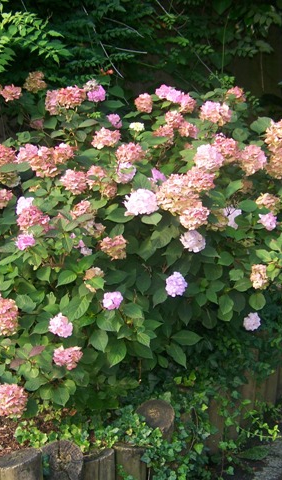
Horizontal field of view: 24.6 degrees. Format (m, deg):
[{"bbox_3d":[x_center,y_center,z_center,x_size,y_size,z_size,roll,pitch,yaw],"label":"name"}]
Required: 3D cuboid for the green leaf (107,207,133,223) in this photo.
[{"bbox_3d":[-0.073,-0.087,2.200,0.095,0.050,0.070,-3,20,-2],"label":"green leaf"}]

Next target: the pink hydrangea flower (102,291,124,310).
[{"bbox_3d":[-0.092,0.196,2.100,0.068,0.060,0.062,-3,20,-3],"label":"pink hydrangea flower"}]

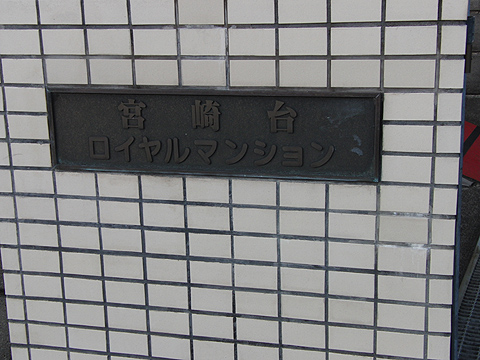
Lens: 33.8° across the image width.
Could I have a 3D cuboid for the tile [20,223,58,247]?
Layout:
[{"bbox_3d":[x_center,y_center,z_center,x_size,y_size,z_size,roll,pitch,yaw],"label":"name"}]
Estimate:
[{"bbox_3d":[-0.515,0.140,2.035,0.108,0.061,0.010,2,15,15],"label":"tile"}]

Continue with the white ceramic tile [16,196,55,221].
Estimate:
[{"bbox_3d":[-0.517,0.071,2.011,0.108,0.061,0.010,3,15,15],"label":"white ceramic tile"}]

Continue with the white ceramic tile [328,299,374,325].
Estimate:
[{"bbox_3d":[0.266,0.314,1.893,0.108,0.060,0.010,2,15,14],"label":"white ceramic tile"}]

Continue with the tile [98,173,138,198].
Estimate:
[{"bbox_3d":[-0.301,0.013,1.963,0.108,0.060,0.010,3,15,15],"label":"tile"}]

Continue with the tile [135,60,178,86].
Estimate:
[{"bbox_3d":[-0.195,-0.253,1.857,0.108,0.060,0.010,2,15,15],"label":"tile"}]

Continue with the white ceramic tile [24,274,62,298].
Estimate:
[{"bbox_3d":[-0.512,0.274,2.064,0.108,0.061,0.010,3,15,15],"label":"white ceramic tile"}]

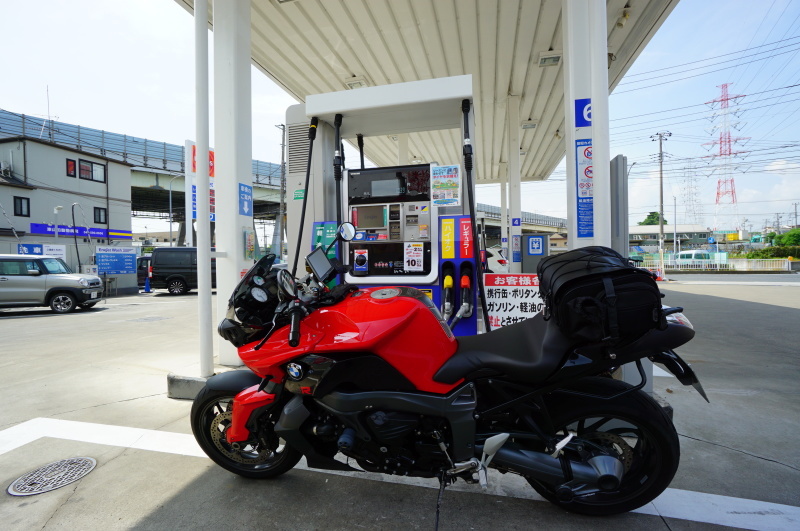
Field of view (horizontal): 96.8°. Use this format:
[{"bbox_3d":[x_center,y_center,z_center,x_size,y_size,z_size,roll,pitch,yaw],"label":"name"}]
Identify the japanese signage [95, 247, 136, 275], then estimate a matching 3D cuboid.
[{"bbox_3d":[-11.000,-0.175,13.830,0.050,1.100,1.500,-1,0,15],"label":"japanese signage"}]

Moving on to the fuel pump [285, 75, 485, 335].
[{"bbox_3d":[-0.128,-0.244,3.083,1.570,2.300,0.600,-1,0,13],"label":"fuel pump"}]

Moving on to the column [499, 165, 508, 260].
[{"bbox_3d":[4.931,-2.035,16.800,0.280,5.600,0.280,-1,0,13],"label":"column"}]

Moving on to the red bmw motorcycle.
[{"bbox_3d":[0.041,0.446,1.535,2.280,1.280,0.880,-1,6,10],"label":"red bmw motorcycle"}]

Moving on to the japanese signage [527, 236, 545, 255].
[{"bbox_3d":[3.730,-0.533,9.700,0.420,0.530,0.030,-1,0,13],"label":"japanese signage"}]

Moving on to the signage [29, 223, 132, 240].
[{"bbox_3d":[-15.070,-1.600,17.100,0.100,0.430,4.300,-1,0,15],"label":"signage"}]

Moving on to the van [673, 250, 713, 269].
[{"bbox_3d":[33.793,-0.719,41.300,1.700,2.000,4.600,-1,0,12],"label":"van"}]

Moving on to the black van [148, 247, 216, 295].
[{"bbox_3d":[-8.658,0.180,16.670,4.700,1.970,1.720,-1,0,-16],"label":"black van"}]

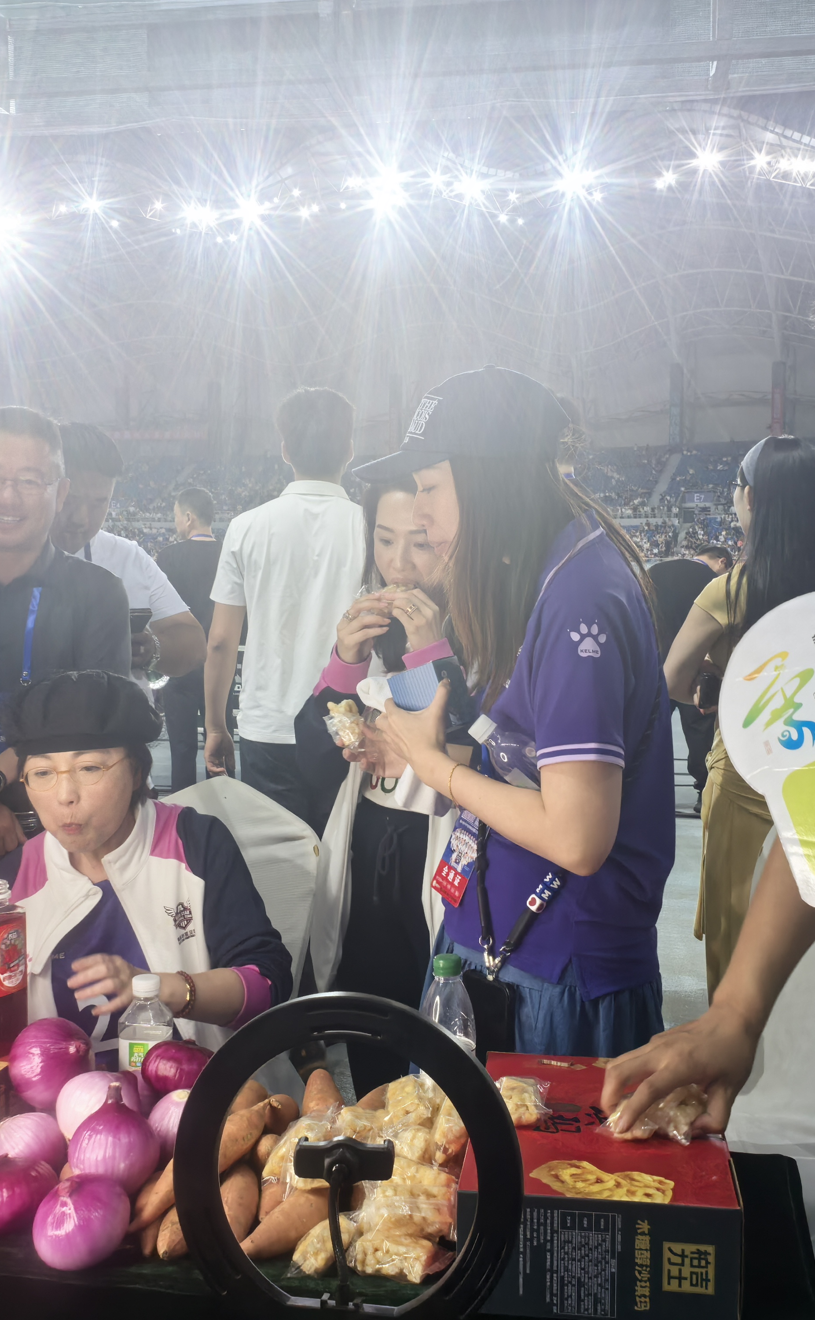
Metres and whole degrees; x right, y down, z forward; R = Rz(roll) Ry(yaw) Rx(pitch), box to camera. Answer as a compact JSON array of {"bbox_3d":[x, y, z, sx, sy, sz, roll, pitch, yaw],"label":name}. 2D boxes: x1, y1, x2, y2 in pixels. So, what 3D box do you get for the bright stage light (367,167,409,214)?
[{"bbox_3d":[-1.278,-30.100,88.000,2.700,3.000,1.500,0,3,-1],"label":"bright stage light"}]

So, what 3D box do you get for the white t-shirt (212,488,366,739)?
[{"bbox_3d":[-0.276,-0.121,3.600,0.470,0.690,0.270,-1,3,-3],"label":"white t-shirt"}]

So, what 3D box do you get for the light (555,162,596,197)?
[{"bbox_3d":[15.274,-43.695,125.000,3.500,3.000,1.600,0,5,7],"label":"light"}]

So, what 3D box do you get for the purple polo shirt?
[{"bbox_3d":[0.190,0.105,1.740,0.300,0.600,0.430,-1,3,-10],"label":"purple polo shirt"}]

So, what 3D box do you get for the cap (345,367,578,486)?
[{"bbox_3d":[0.068,-0.295,1.720,0.275,0.145,0.185,-8,5,-9],"label":"cap"}]

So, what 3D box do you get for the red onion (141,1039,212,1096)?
[{"bbox_3d":[-0.227,0.411,1.380,0.078,0.060,0.078,5,-8,0],"label":"red onion"}]

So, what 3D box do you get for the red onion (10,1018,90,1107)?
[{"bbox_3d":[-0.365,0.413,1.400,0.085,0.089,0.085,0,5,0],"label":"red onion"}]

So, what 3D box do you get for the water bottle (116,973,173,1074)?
[{"bbox_3d":[-0.292,0.438,1.541,0.060,0.168,0.060,0,5,3],"label":"water bottle"}]

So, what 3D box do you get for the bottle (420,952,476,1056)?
[{"bbox_3d":[0.045,0.424,1.523,0.063,0.195,0.063,0,5,0],"label":"bottle"}]

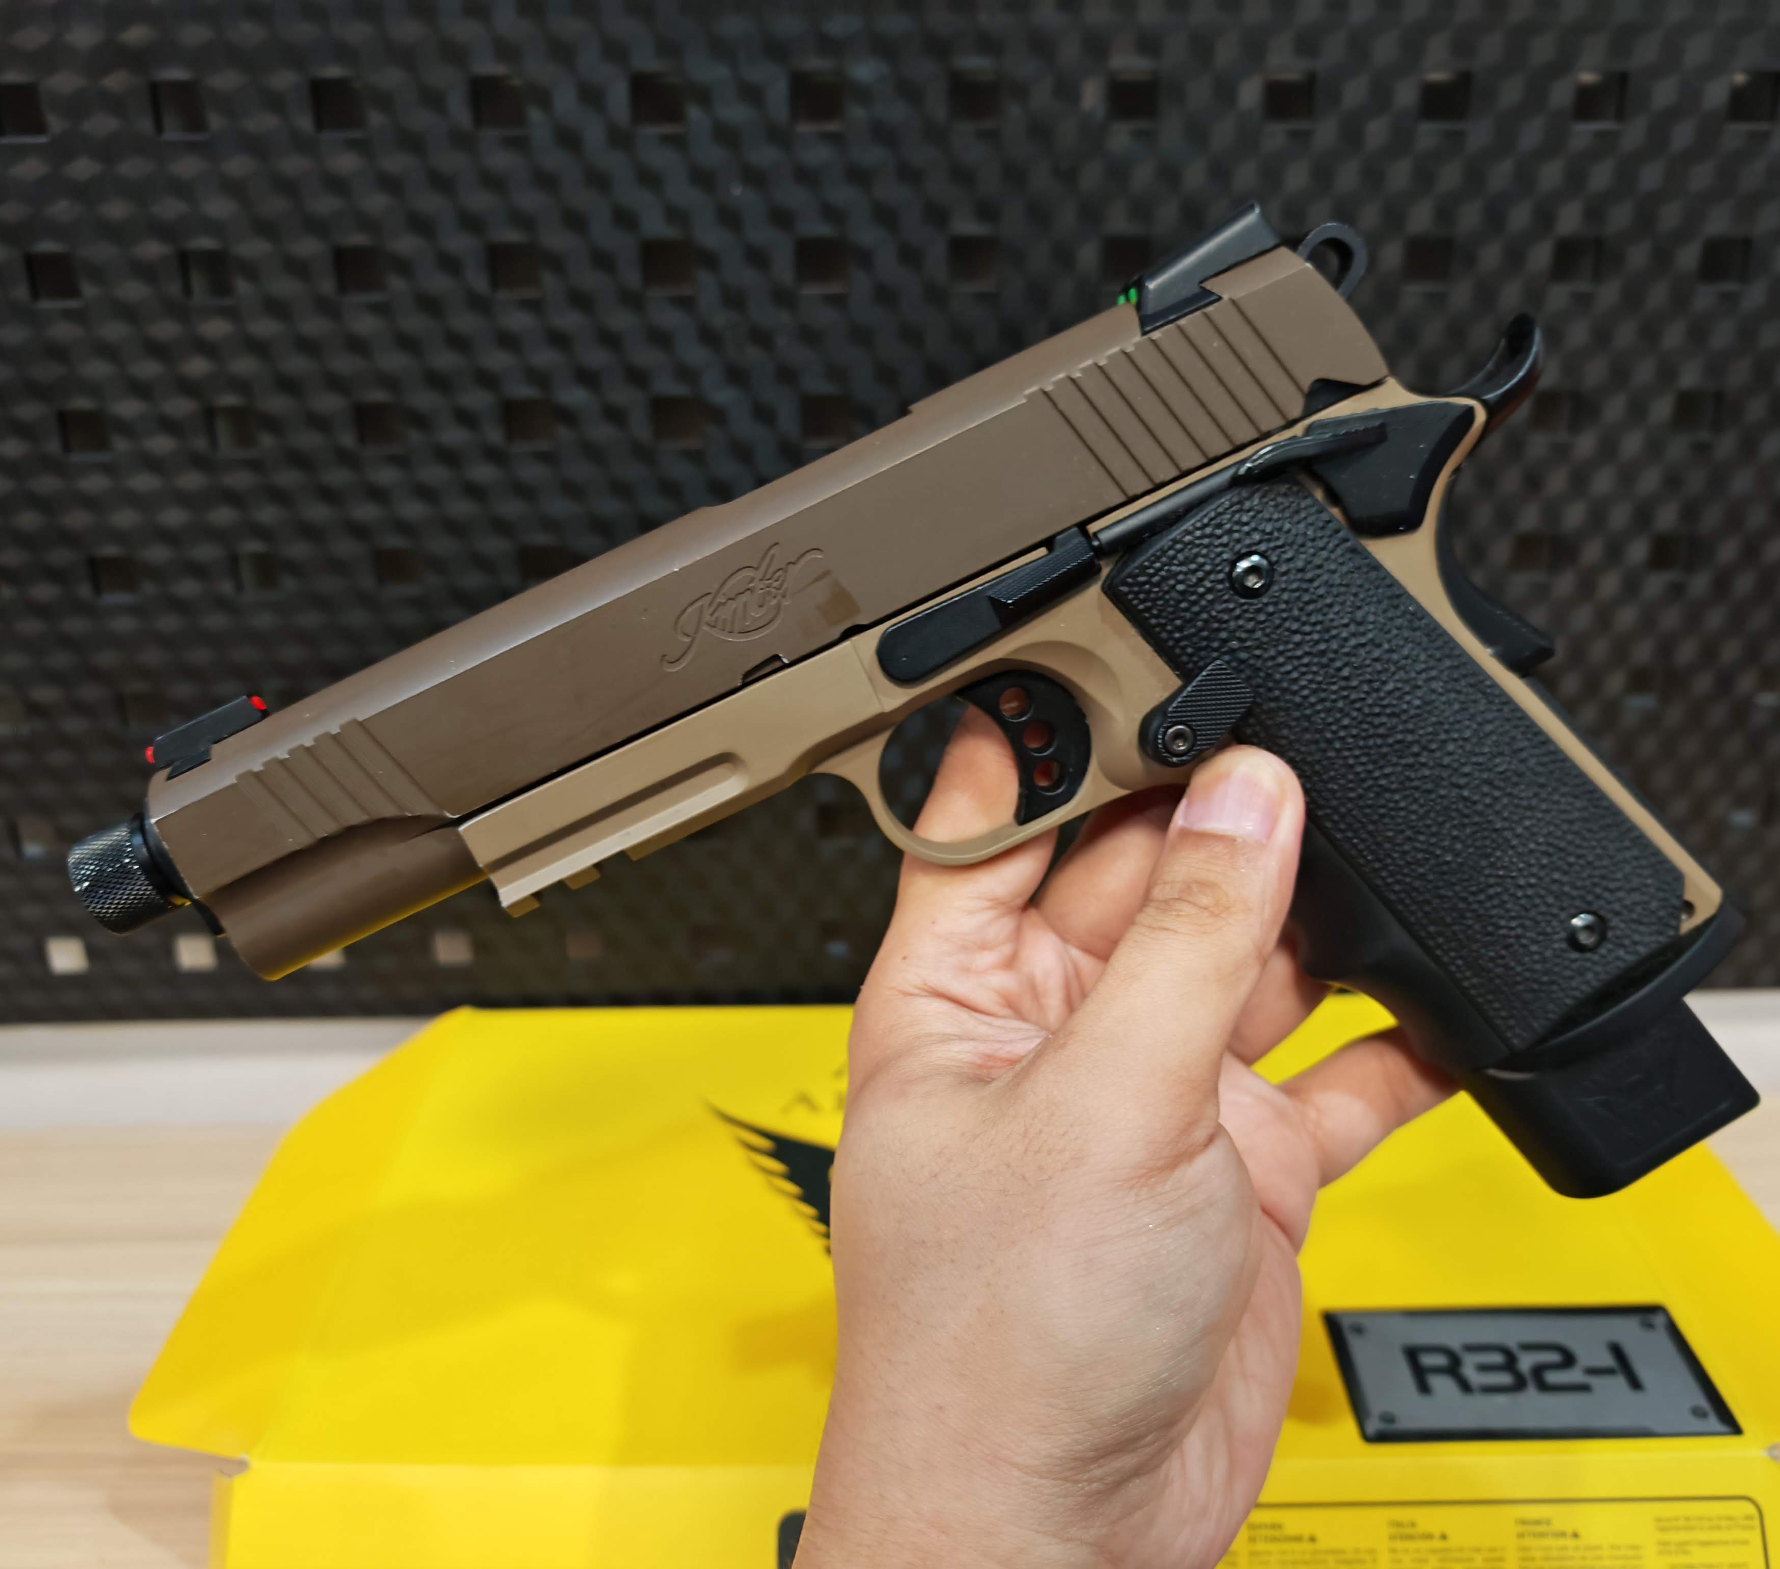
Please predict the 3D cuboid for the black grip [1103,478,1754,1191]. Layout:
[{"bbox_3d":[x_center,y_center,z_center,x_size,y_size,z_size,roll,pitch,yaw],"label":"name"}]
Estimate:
[{"bbox_3d":[0.087,0.008,0.239,0.057,0.138,0.034,-45,10,5],"label":"black grip"}]

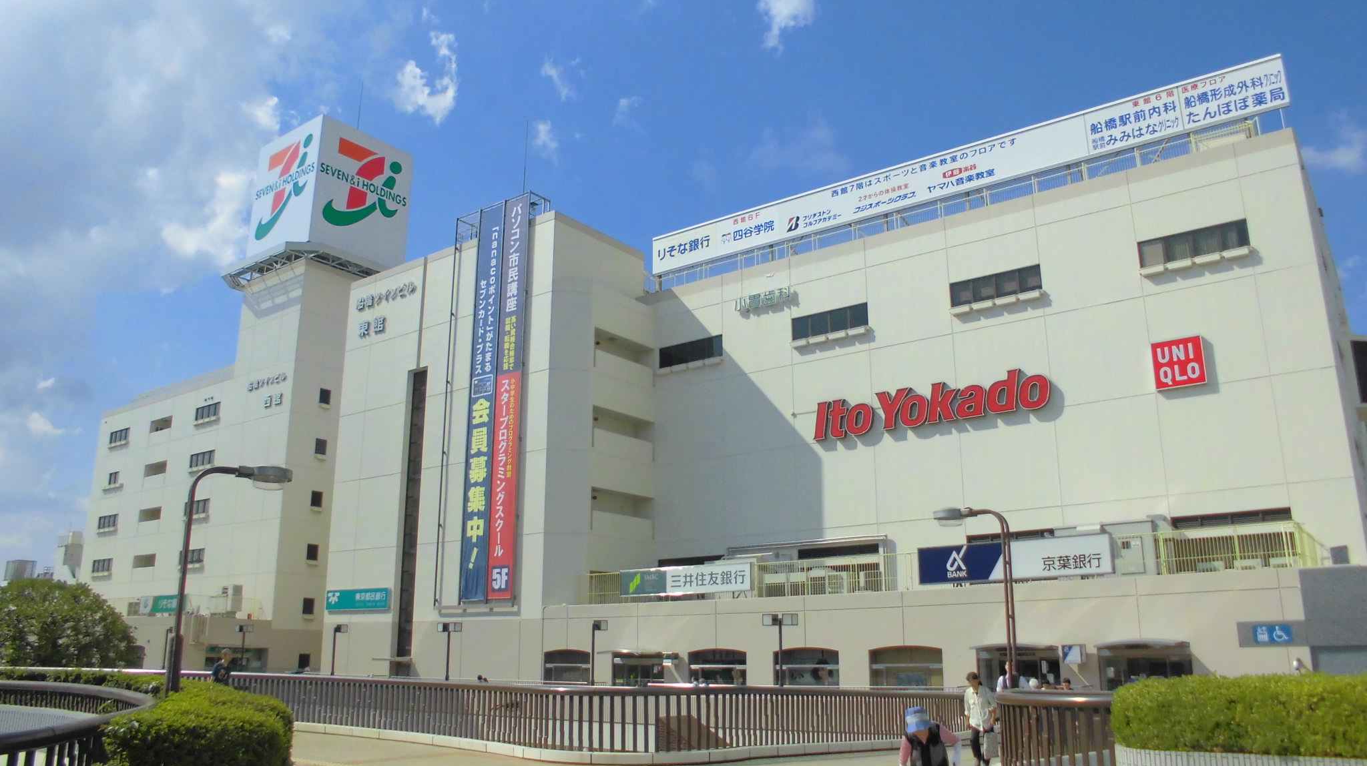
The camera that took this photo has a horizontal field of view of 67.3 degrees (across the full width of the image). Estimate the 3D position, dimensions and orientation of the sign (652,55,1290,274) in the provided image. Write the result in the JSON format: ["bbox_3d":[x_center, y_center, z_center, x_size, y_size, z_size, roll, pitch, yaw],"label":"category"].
[{"bbox_3d":[10.925,-9.313,48.561,31.372,2.265,0.500,-11,-18,35],"label":"sign"}]

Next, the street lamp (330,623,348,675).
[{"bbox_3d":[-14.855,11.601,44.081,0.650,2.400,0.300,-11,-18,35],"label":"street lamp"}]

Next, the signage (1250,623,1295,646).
[{"bbox_3d":[17.459,7.440,30.419,1.075,0.553,0.100,-11,-18,35],"label":"signage"}]

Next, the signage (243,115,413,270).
[{"bbox_3d":[-30.197,-14.681,88.070,9.345,11.542,9.475,-11,-18,35],"label":"signage"}]

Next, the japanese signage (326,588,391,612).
[{"bbox_3d":[-17.836,11.936,56.560,5.717,1.090,0.300,-11,-18,35],"label":"japanese signage"}]

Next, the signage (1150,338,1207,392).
[{"bbox_3d":[19.052,-0.713,39.404,1.815,1.895,0.350,-11,-18,35],"label":"signage"}]

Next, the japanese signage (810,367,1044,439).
[{"bbox_3d":[10.718,0.890,45.286,11.051,1.935,0.400,-11,-18,35],"label":"japanese signage"}]

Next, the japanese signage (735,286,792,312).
[{"bbox_3d":[4.117,-4.166,52.005,3.397,0.711,0.250,-11,-18,35],"label":"japanese signage"}]

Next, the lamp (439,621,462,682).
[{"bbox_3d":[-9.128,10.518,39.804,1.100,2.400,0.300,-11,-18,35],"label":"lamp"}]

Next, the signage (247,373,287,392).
[{"bbox_3d":[-32.264,-0.106,79.660,5.556,0.864,0.200,-11,-18,35],"label":"signage"}]

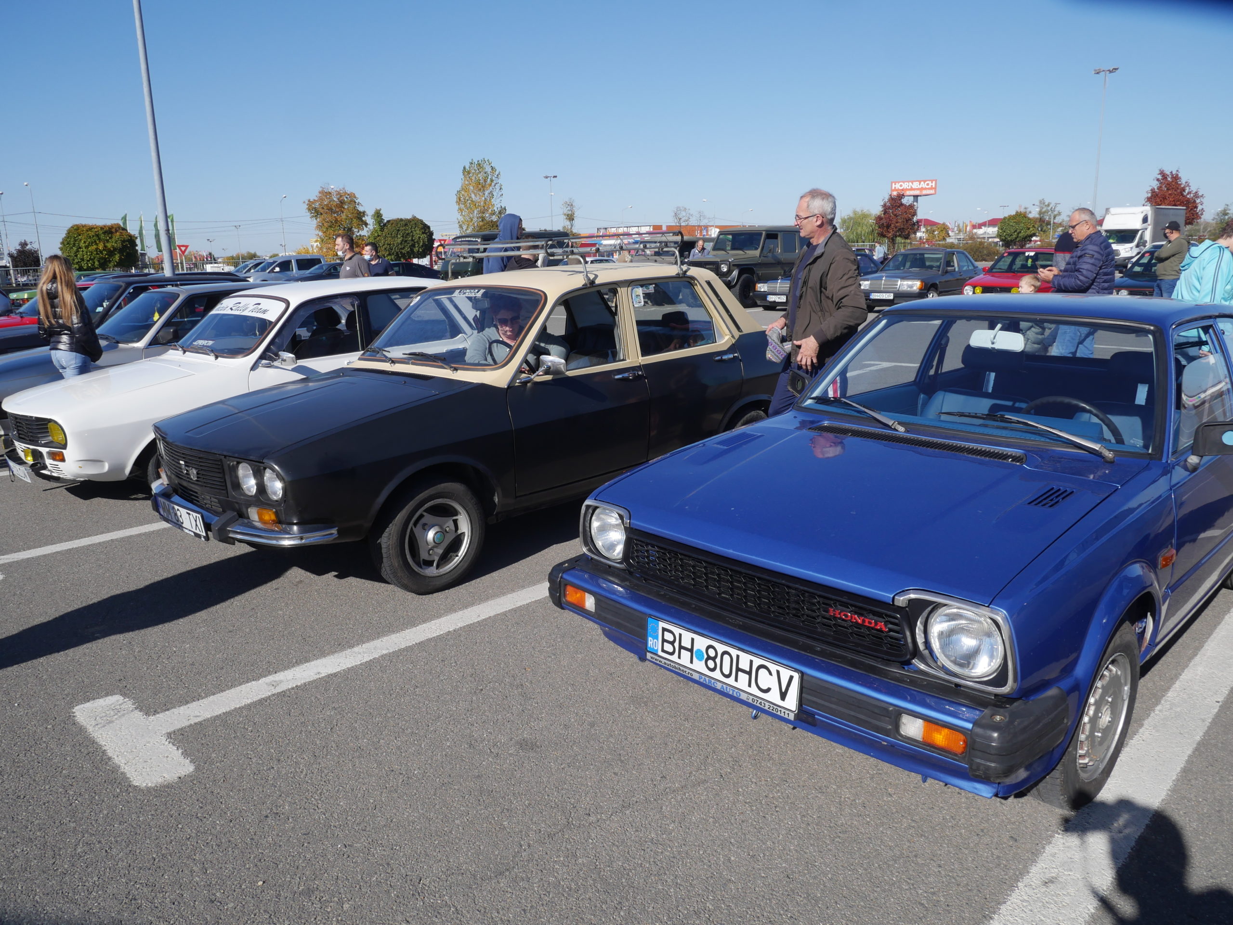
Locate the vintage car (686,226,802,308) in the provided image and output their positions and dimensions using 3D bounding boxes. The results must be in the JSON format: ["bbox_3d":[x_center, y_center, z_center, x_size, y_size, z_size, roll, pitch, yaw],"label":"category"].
[{"bbox_3d":[3.698,-5.298,23.210,1.720,2.000,4.500,10,18,41],"label":"vintage car"}]

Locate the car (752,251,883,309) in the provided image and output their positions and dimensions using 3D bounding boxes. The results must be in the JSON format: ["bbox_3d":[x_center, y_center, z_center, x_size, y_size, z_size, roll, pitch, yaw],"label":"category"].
[{"bbox_3d":[5.312,-4.643,21.799,1.690,1.390,4.430,11,18,42],"label":"car"}]

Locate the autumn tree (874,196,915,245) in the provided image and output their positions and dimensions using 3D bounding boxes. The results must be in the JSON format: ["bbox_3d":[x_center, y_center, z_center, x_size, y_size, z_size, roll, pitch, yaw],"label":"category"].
[{"bbox_3d":[22.649,-18.907,69.599,3.309,5.371,3.309,3,15,17],"label":"autumn tree"}]

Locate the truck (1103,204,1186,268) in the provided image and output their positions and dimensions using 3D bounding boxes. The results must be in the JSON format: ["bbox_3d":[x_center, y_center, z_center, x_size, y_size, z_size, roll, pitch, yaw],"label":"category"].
[{"bbox_3d":[25.825,-11.040,42.562,6.100,3.200,2.150,-11,16,-39],"label":"truck"}]

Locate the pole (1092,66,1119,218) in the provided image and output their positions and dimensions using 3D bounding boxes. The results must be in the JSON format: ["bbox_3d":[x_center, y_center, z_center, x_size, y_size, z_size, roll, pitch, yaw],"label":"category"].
[{"bbox_3d":[26.364,-15.629,47.245,1.450,11.500,0.500,11,17,43],"label":"pole"}]

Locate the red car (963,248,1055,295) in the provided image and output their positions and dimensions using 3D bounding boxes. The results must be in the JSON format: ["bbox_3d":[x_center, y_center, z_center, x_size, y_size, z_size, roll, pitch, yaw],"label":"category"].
[{"bbox_3d":[8.920,-3.838,18.263,1.680,1.410,4.000,12,19,43],"label":"red car"}]

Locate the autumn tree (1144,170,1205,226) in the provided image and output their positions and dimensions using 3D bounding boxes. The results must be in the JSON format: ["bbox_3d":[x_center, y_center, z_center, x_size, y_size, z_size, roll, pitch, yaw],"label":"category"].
[{"bbox_3d":[35.096,-15.471,54.024,3.228,5.755,3.228,8,16,31],"label":"autumn tree"}]

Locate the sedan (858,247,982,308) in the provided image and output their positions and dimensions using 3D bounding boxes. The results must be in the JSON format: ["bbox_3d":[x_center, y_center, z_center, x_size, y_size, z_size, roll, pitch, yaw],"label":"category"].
[{"bbox_3d":[7.309,-4.289,20.215,1.690,1.390,4.430,11,18,42],"label":"sedan"}]

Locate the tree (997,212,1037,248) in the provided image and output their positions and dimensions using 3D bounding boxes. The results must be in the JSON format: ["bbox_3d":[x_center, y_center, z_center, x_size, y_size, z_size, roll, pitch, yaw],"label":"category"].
[{"bbox_3d":[34.420,-19.417,73.649,3.186,3.977,3.186,5,15,24],"label":"tree"}]

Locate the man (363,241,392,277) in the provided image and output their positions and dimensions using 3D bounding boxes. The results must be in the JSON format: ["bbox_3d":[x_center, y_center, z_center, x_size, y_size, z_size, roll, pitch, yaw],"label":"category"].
[{"bbox_3d":[-3.018,-1.931,10.989,0.360,1.750,0.520,-11,16,-37],"label":"man"}]

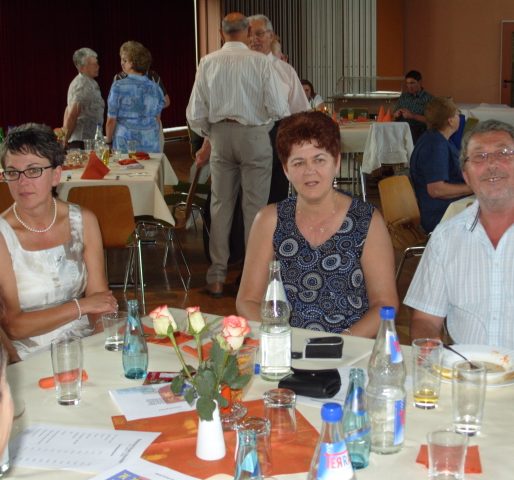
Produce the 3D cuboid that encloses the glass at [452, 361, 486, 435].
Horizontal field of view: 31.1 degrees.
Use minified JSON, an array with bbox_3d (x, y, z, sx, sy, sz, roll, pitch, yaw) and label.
[{"bbox_3d":[0.420,0.315,1.834,0.064,0.137,0.064,-1,10,0],"label":"glass"}]

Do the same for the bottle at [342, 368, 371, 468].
[{"bbox_3d":[0.189,0.340,1.761,0.060,0.189,0.060,-1,11,0],"label":"bottle"}]

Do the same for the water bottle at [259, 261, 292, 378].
[{"bbox_3d":[0.042,0.190,2.171,0.074,0.278,0.074,-1,10,0],"label":"water bottle"}]

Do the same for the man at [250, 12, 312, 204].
[{"bbox_3d":[0.057,-0.586,6.154,0.540,1.776,0.360,7,13,38],"label":"man"}]

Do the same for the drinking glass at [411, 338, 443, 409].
[{"bbox_3d":[0.364,0.288,1.979,0.065,0.139,0.065,-1,10,0],"label":"drinking glass"}]

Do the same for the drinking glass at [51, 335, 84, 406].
[{"bbox_3d":[-0.430,0.298,2.106,0.072,0.149,0.072,-1,11,0],"label":"drinking glass"}]

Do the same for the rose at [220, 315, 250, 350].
[{"bbox_3d":[-0.042,0.174,1.734,0.060,0.066,0.058,-1,10,0],"label":"rose"}]

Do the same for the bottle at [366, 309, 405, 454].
[{"bbox_3d":[0.246,0.264,1.751,0.075,0.276,0.075,2,11,17],"label":"bottle"}]

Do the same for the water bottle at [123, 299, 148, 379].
[{"bbox_3d":[-0.293,0.237,2.214,0.062,0.184,0.062,-5,11,-17],"label":"water bottle"}]

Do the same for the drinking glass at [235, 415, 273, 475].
[{"bbox_3d":[-0.006,0.392,1.759,0.071,0.091,0.071,-1,11,0],"label":"drinking glass"}]

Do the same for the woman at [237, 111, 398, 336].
[{"bbox_3d":[0.176,0.330,2.650,0.520,1.340,0.720,1,11,7],"label":"woman"}]

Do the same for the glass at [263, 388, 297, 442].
[{"bbox_3d":[0.048,0.362,1.904,0.072,0.092,0.072,-1,11,0],"label":"glass"}]

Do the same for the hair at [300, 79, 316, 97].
[{"bbox_3d":[0.603,-1.852,11.300,0.200,0.240,0.220,4,12,22],"label":"hair"}]

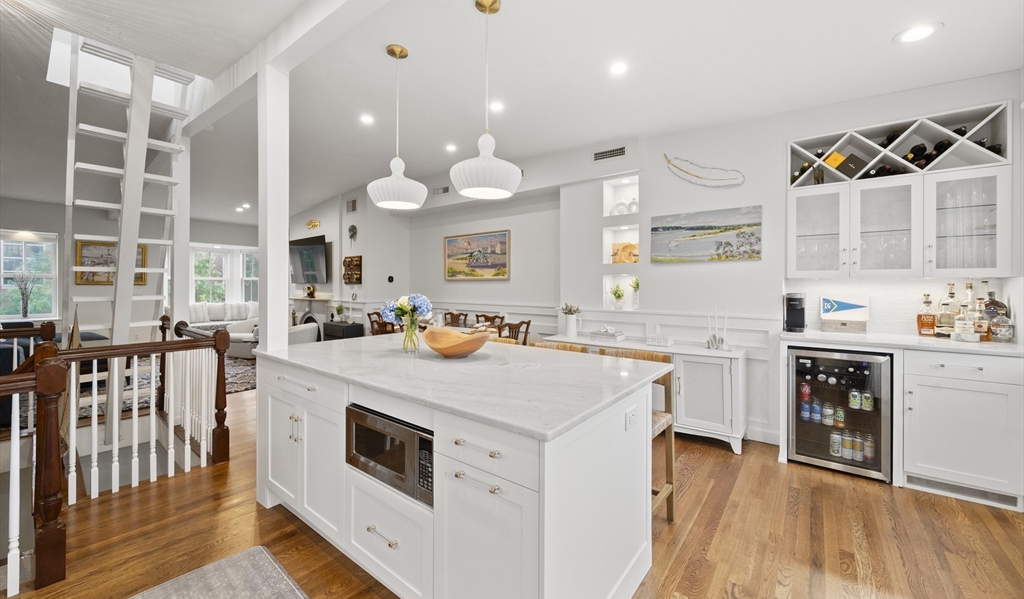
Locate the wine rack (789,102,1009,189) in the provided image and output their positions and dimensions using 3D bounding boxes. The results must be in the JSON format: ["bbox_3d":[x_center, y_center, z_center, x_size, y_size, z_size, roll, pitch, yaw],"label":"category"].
[{"bbox_3d":[2.759,-1.055,2.767,1.120,0.400,0.320,1,2,36],"label":"wine rack"}]

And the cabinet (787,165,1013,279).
[{"bbox_3d":[2.748,-0.511,2.758,1.115,0.700,0.330,1,2,37],"label":"cabinet"}]

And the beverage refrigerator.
[{"bbox_3d":[2.444,0.794,2.822,0.530,0.830,0.540,1,2,37],"label":"beverage refrigerator"}]

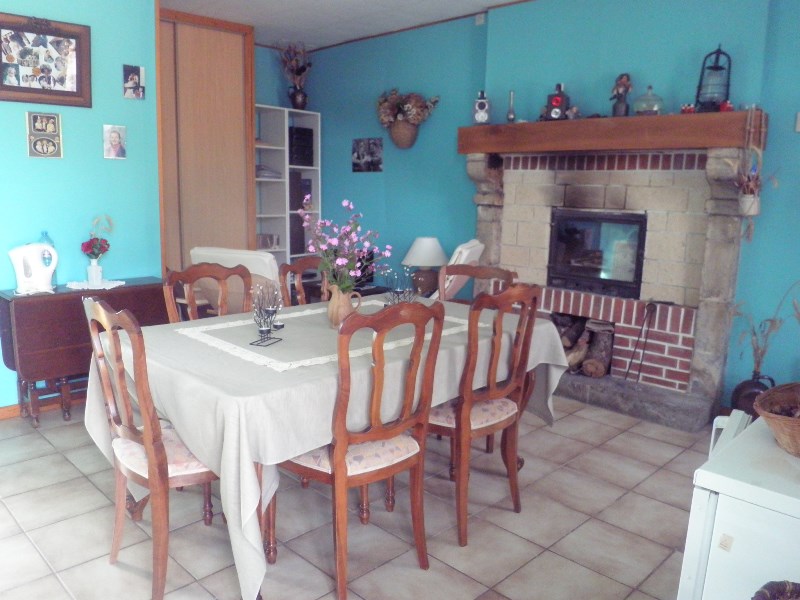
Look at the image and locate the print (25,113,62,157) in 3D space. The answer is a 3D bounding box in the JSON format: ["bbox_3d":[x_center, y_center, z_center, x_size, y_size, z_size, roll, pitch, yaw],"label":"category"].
[{"bbox_3d":[-1.960,-0.910,3.320,0.174,0.246,0.015,-7,13,-42],"label":"print"}]

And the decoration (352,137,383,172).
[{"bbox_3d":[-0.297,-1.310,5.453,0.012,0.295,0.400,-8,13,-44],"label":"decoration"}]

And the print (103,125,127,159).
[{"bbox_3d":[-1.691,-0.937,3.569,0.130,0.197,0.006,-7,13,-42],"label":"print"}]

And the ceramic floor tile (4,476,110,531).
[{"bbox_3d":[-1.416,0.840,2.494,0.340,0.010,0.340,-8,13,-44],"label":"ceramic floor tile"}]

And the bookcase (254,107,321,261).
[{"bbox_3d":[-1.138,-0.701,5.598,0.340,2.060,0.728,10,12,42],"label":"bookcase"}]

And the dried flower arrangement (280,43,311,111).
[{"bbox_3d":[-0.988,-2.142,5.734,0.300,0.630,0.280,2,9,0],"label":"dried flower arrangement"}]

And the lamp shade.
[{"bbox_3d":[0.207,-0.394,4.880,0.370,0.240,0.370,2,9,0],"label":"lamp shade"}]

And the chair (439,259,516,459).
[{"bbox_3d":[0.228,0.325,3.003,0.480,0.940,0.470,-8,13,-44],"label":"chair"}]

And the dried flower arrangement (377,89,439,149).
[{"bbox_3d":[0.061,-1.480,4.900,0.550,0.500,0.240,9,12,41],"label":"dried flower arrangement"}]

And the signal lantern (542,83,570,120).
[{"bbox_3d":[1.024,-1.270,3.880,0.130,0.255,0.115,10,12,40],"label":"signal lantern"}]

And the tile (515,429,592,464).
[{"bbox_3d":[0.813,0.786,3.229,0.345,0.010,0.345,-8,13,-44],"label":"tile"}]

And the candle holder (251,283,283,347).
[{"bbox_3d":[-0.489,0.045,2.208,0.090,0.225,0.135,5,10,19],"label":"candle holder"}]

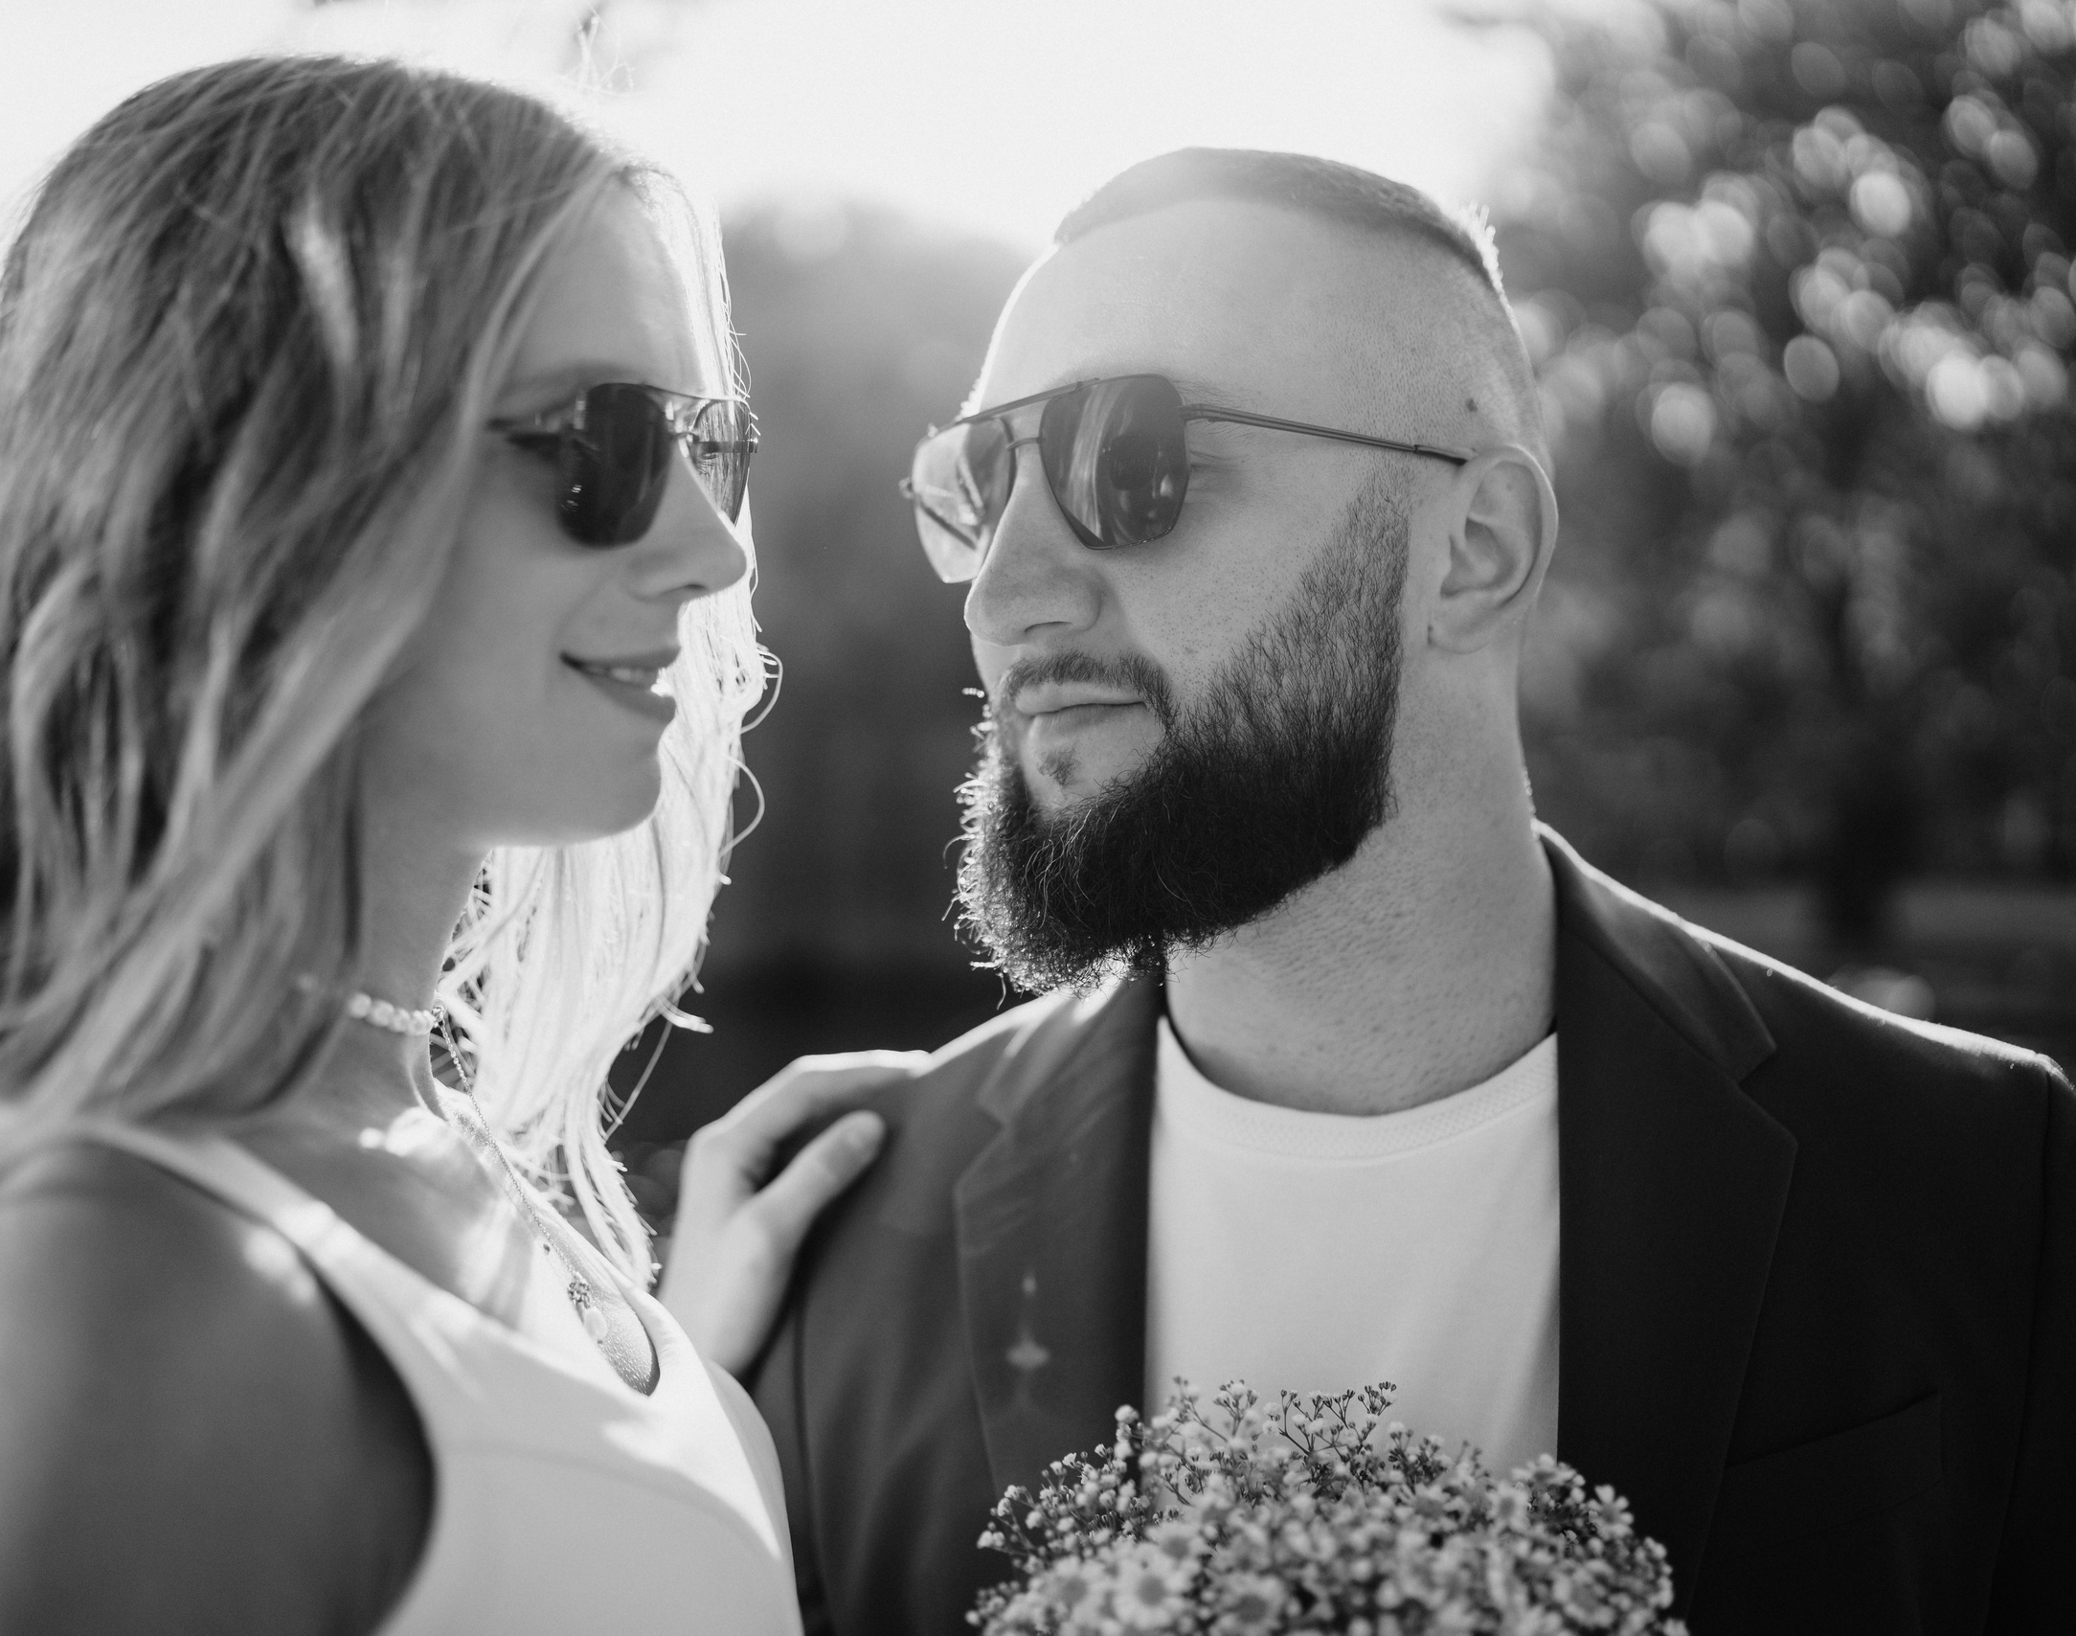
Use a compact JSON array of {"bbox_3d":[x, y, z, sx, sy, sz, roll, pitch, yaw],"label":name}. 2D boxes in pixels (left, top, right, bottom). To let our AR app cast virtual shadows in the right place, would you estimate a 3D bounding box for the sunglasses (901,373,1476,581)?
[{"bbox_3d":[0.053,-0.098,0.738,0.146,0.050,0.142,1,-3,-36],"label":"sunglasses"}]

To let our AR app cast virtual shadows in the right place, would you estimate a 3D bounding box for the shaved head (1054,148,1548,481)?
[{"bbox_3d":[0.083,-0.134,0.761,0.185,0.150,0.158,1,-3,-36],"label":"shaved head"}]

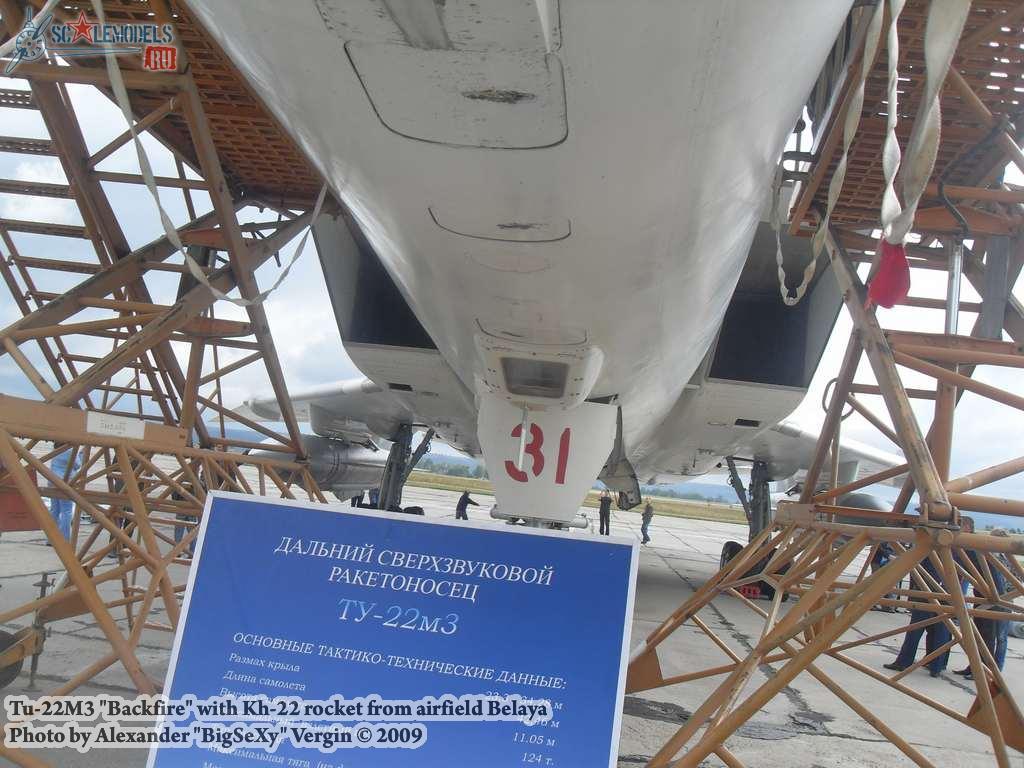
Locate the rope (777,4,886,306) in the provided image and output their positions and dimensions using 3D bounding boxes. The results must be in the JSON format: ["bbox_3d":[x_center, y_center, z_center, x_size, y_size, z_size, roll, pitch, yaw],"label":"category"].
[{"bbox_3d":[1.142,-0.788,4.023,0.300,0.985,2.000,5,-5,7],"label":"rope"}]

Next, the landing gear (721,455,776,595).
[{"bbox_3d":[4.614,2.730,19.700,1.250,2.600,2.500,6,-5,5],"label":"landing gear"}]

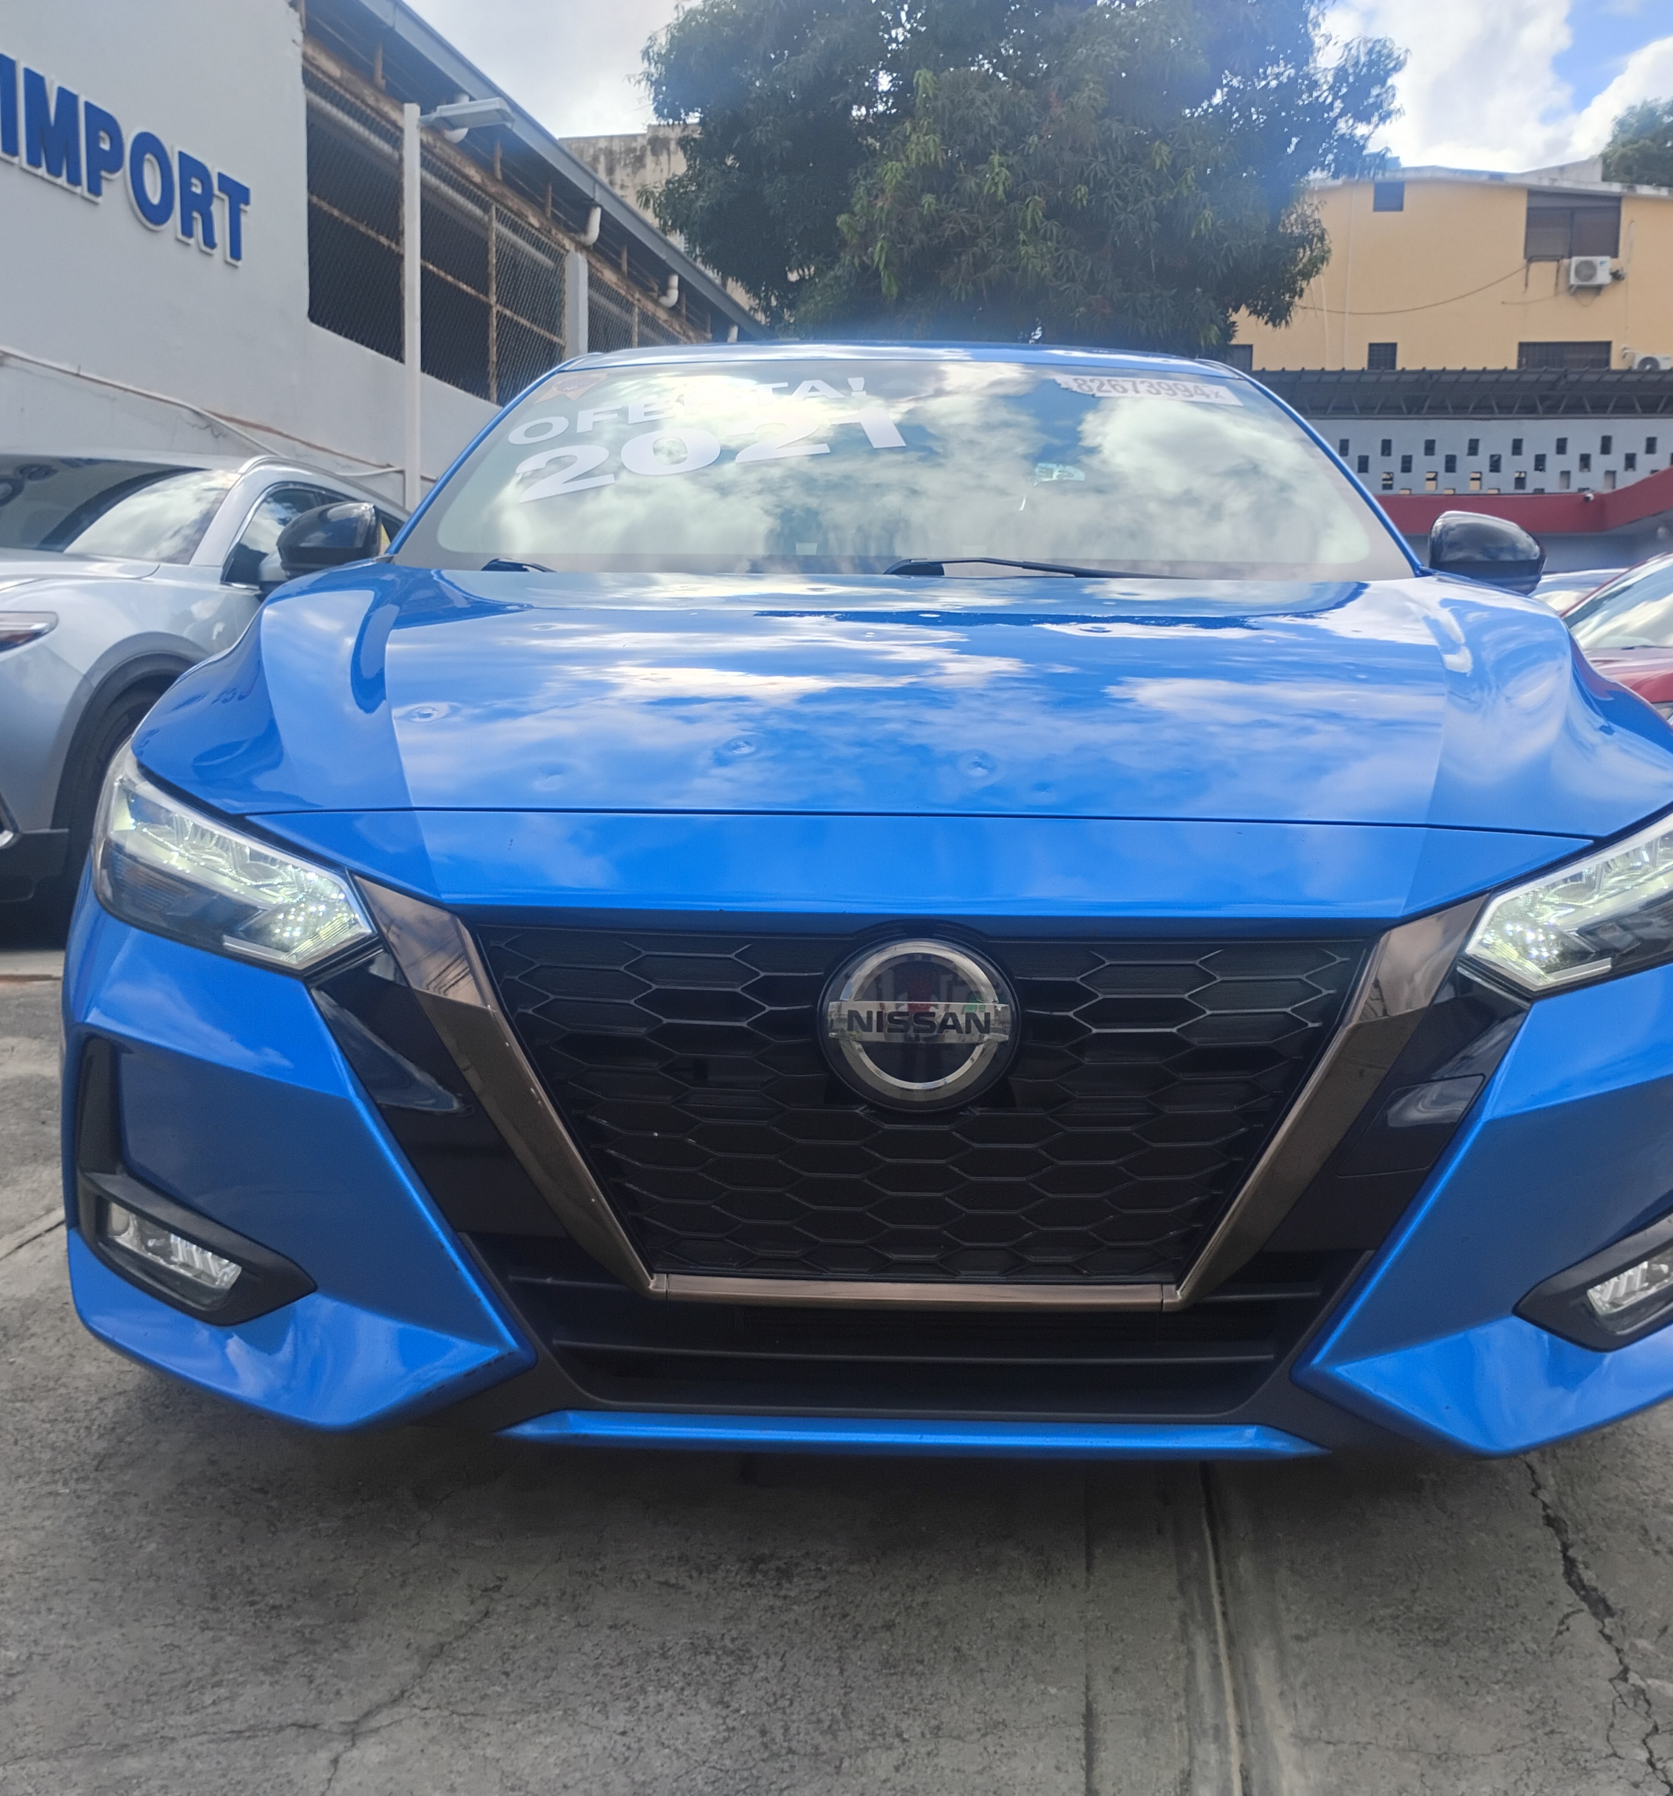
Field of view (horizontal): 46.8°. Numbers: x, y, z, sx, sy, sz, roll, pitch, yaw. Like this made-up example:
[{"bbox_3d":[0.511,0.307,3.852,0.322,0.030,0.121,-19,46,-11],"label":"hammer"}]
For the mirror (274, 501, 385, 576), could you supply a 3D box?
[{"bbox_3d":[-0.814,-0.578,3.092,0.195,0.150,0.150,1,7,2],"label":"mirror"}]

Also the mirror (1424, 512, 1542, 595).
[{"bbox_3d":[1.030,-0.544,3.041,0.195,0.150,0.150,1,7,2],"label":"mirror"}]

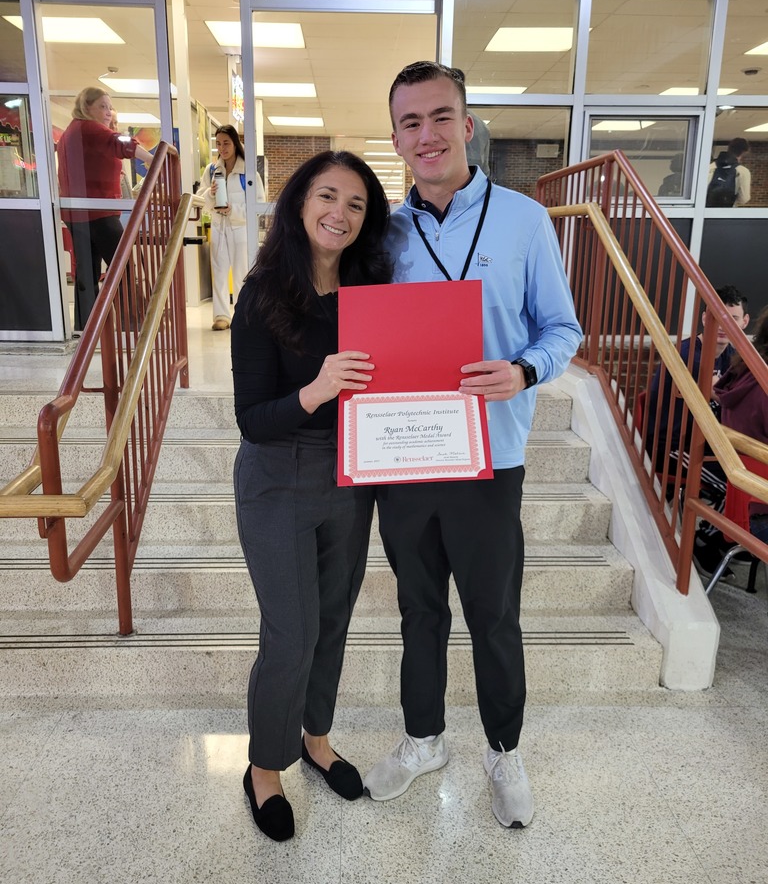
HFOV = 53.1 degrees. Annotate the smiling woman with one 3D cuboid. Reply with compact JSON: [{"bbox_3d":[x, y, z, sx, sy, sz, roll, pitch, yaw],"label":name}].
[{"bbox_3d":[-0.165,0.171,1.866,0.450,1.640,0.410,-2,15,-9],"label":"smiling woman"}]

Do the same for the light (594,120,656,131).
[{"bbox_3d":[5.381,-7.159,17.372,1.200,0.100,1.200,0,14,-2],"label":"light"}]

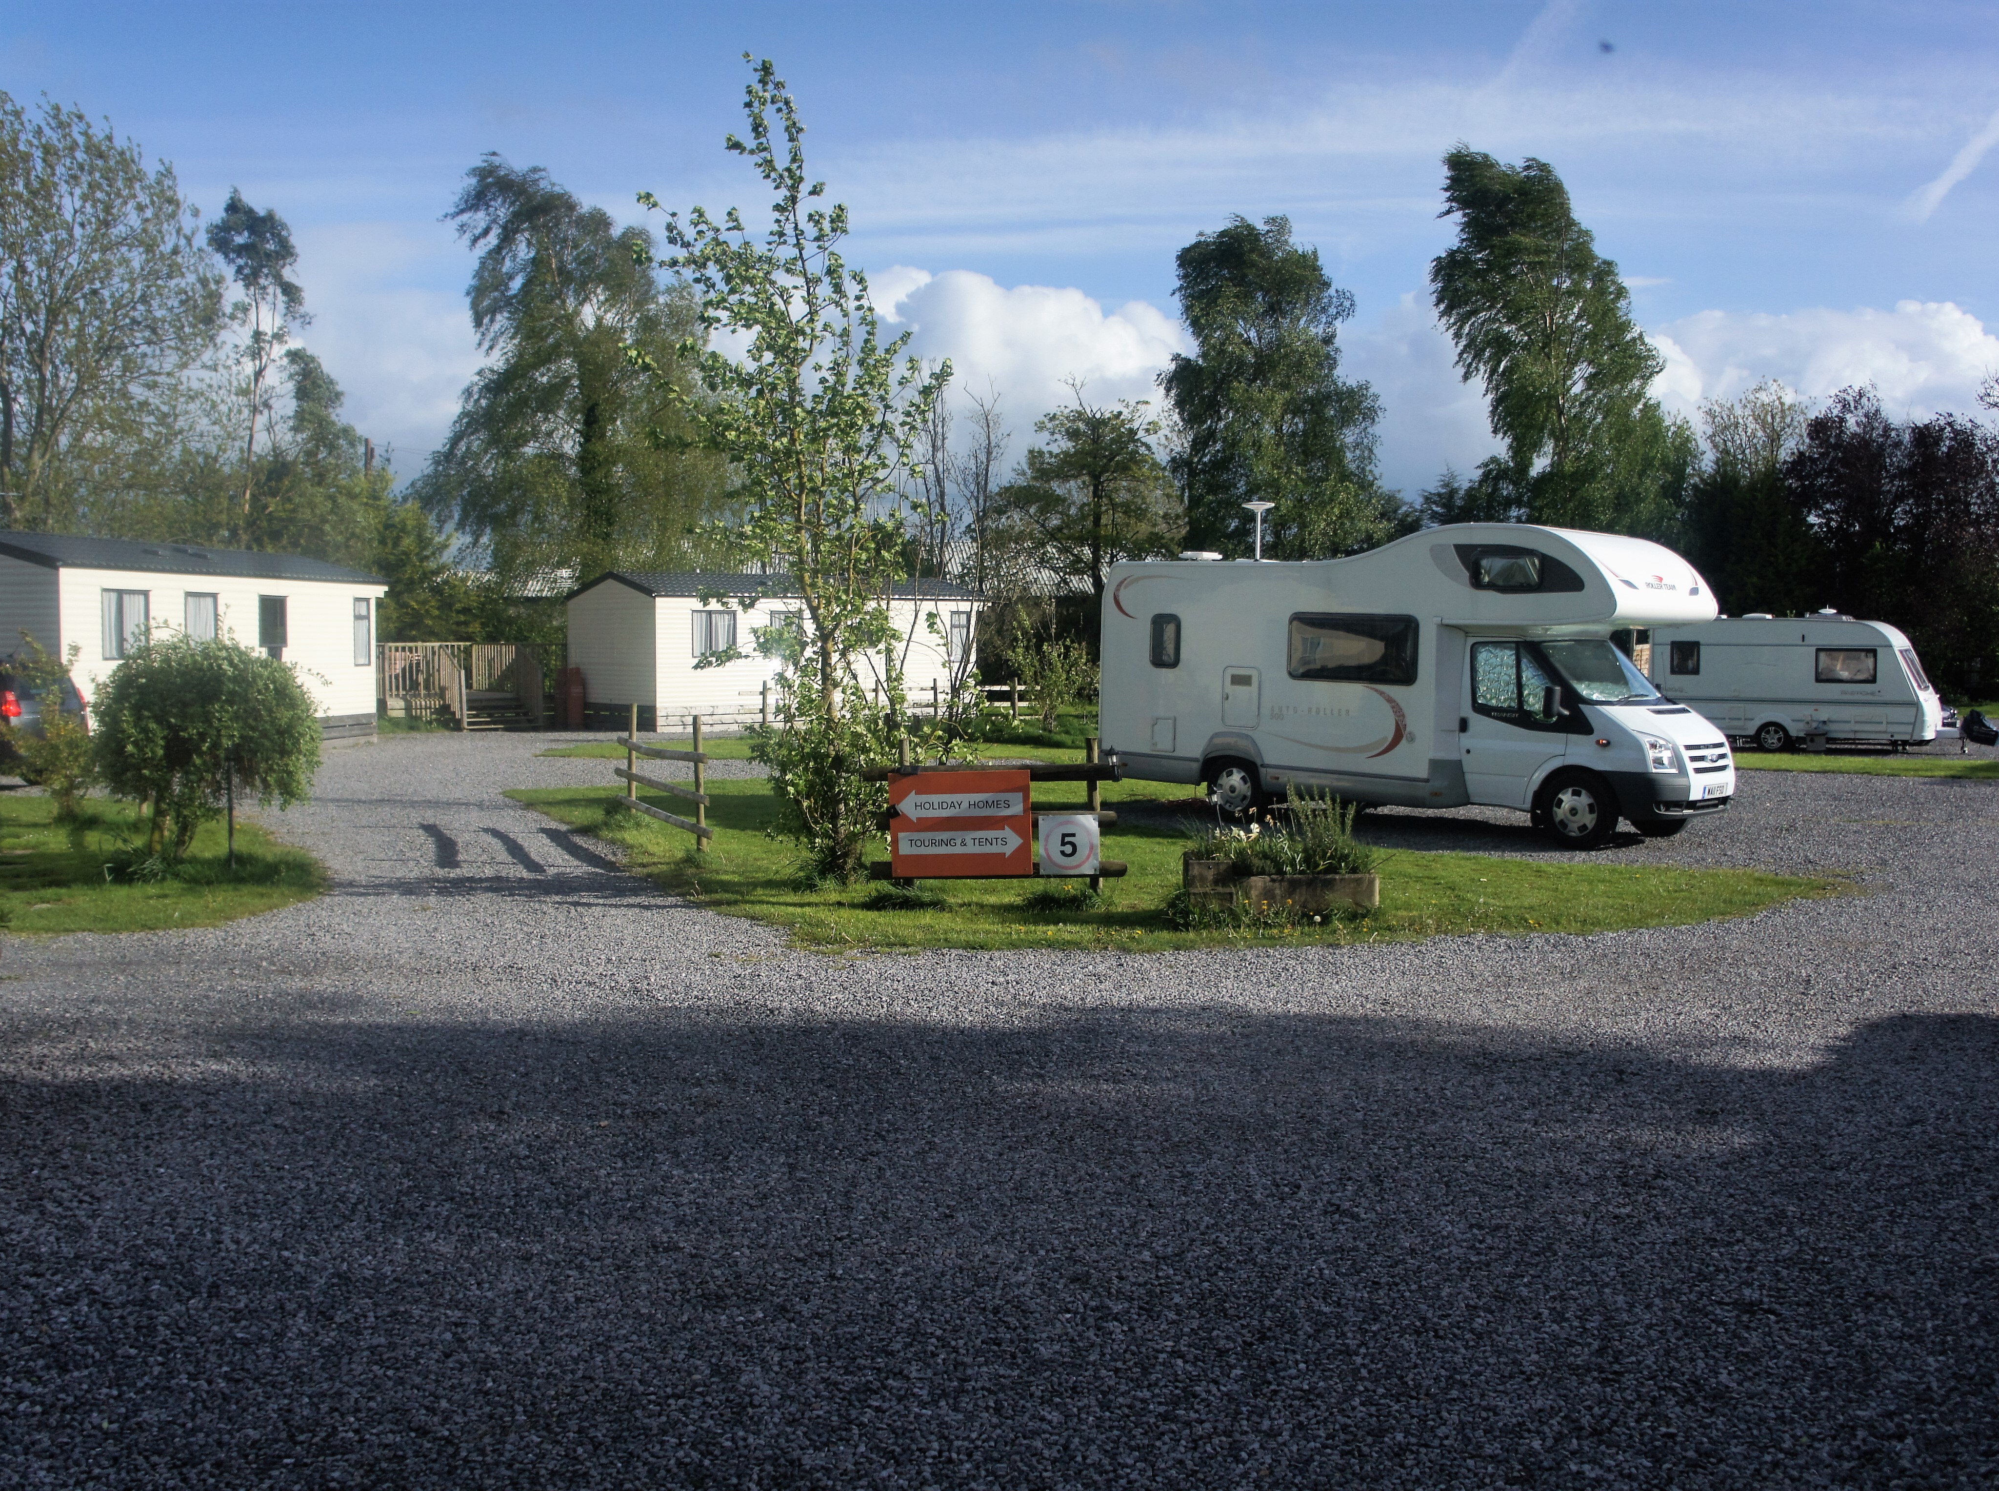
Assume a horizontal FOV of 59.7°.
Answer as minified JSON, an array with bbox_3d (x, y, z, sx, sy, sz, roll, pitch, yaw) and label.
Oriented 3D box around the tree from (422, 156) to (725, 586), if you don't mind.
[{"bbox_3d":[-11.360,-8.241,46.608,8.370,14.770,8.370,0,3,0],"label":"tree"}]

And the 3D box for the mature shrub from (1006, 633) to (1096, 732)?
[{"bbox_3d":[1.104,-1.389,37.184,2.100,2.200,2.000,0,3,0],"label":"mature shrub"}]

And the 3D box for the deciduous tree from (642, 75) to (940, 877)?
[{"bbox_3d":[-1.576,-2.083,13.403,2.380,6.300,2.260,0,3,0],"label":"deciduous tree"}]

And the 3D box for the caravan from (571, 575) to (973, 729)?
[{"bbox_3d":[-5.154,-2.292,41.763,9.600,3.450,3.650,-3,5,-44],"label":"caravan"}]

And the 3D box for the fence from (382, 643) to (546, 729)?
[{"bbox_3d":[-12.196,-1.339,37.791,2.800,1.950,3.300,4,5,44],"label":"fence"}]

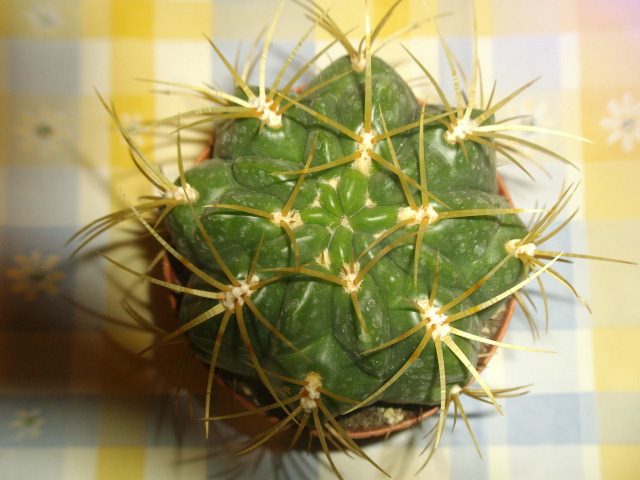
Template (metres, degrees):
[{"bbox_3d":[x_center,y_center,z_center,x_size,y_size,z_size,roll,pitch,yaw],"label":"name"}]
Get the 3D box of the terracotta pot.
[{"bbox_3d":[0.007,0.010,0.262,0.115,0.094,0.115,0,84,0],"label":"terracotta pot"}]

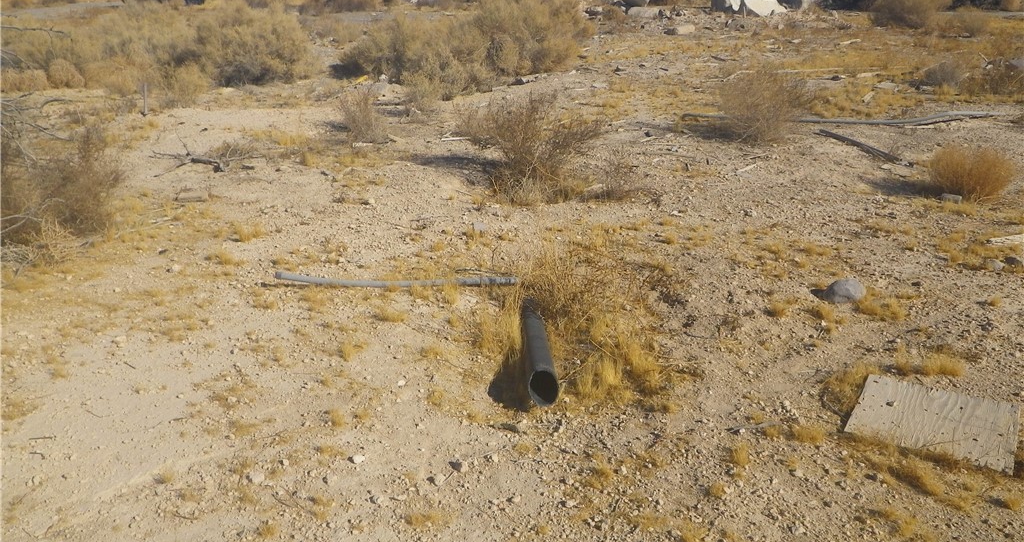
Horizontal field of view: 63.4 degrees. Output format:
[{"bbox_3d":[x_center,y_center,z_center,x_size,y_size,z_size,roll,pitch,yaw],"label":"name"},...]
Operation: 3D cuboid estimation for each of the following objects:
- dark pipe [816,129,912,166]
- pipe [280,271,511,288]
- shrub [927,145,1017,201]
[{"bbox_3d":[3.064,-1.099,7.299,0.080,0.080,1.280,-5,21,-11],"label":"dark pipe"},{"bbox_3d":[-0.597,0.036,4.293,1.255,0.095,0.055,-1,20,0],"label":"pipe"},{"bbox_3d":[3.219,-0.695,5.736,0.550,0.352,0.522,10,23,28],"label":"shrub"}]

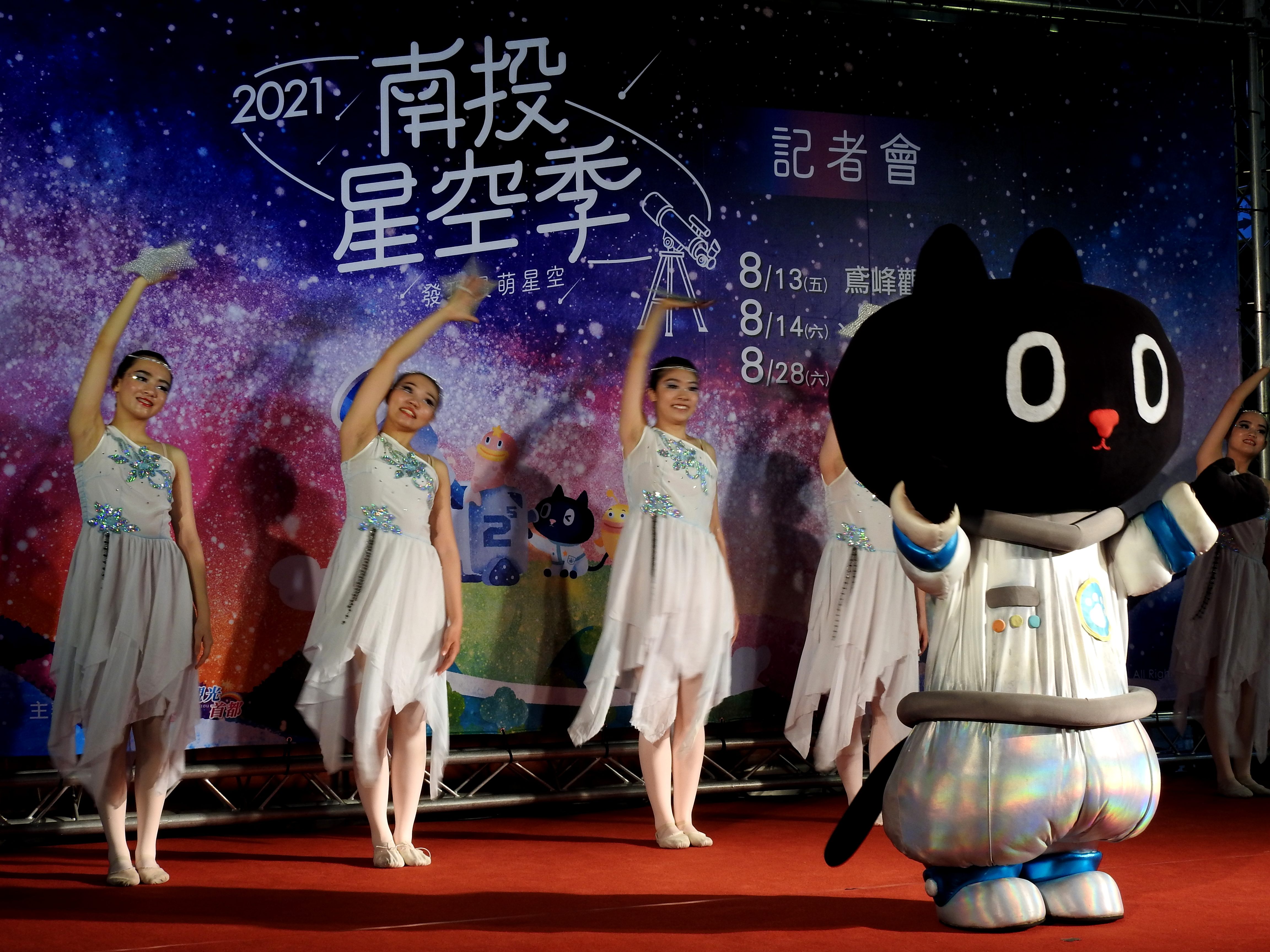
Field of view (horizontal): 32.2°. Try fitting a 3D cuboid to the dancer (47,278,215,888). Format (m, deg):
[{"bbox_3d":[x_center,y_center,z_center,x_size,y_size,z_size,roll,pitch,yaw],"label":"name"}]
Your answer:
[{"bbox_3d":[-1.543,0.300,6.744,0.460,1.850,0.420,0,-2,-25],"label":"dancer"}]

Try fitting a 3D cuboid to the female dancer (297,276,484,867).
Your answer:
[{"bbox_3d":[-0.779,0.291,7.012,0.560,1.854,0.450,-1,-2,-22],"label":"female dancer"}]

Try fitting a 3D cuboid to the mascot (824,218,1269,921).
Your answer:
[{"bbox_3d":[1.072,0.239,5.859,1.060,1.824,0.850,-1,-2,-22],"label":"mascot"}]

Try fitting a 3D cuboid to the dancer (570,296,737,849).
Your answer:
[{"bbox_3d":[0.063,0.306,7.324,0.520,1.808,0.440,-1,-2,-22],"label":"dancer"}]

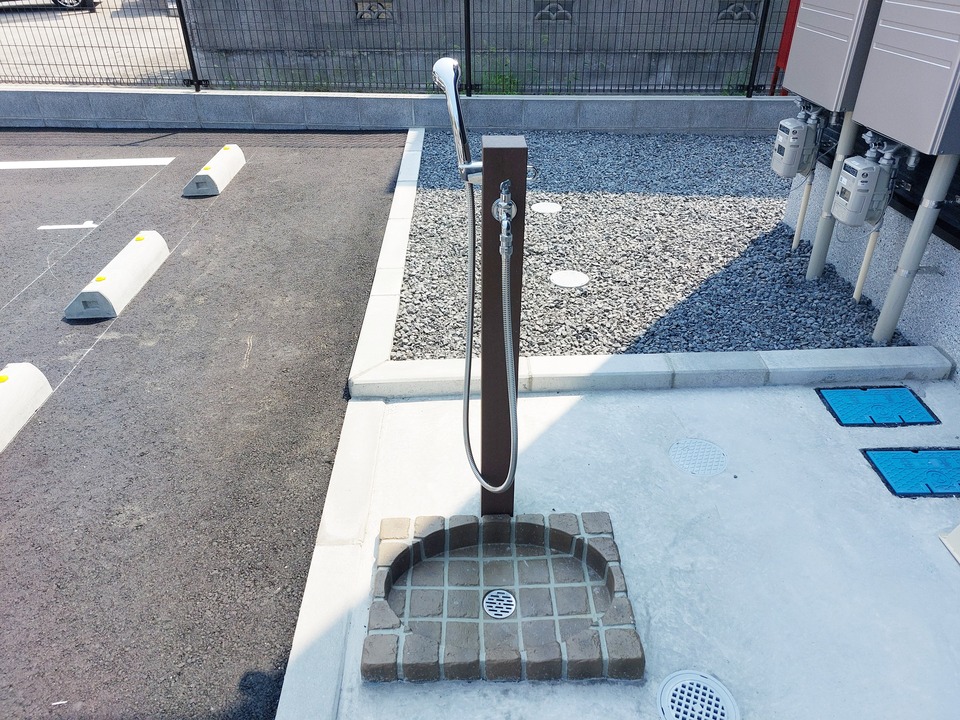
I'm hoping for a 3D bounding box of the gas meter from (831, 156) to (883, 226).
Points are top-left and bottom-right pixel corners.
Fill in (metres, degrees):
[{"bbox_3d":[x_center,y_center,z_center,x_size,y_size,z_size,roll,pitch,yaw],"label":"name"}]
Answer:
[{"bbox_3d":[1.394,-0.624,2.442,0.125,0.215,0.125,-1,32,-2],"label":"gas meter"}]

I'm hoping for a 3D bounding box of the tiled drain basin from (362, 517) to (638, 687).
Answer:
[{"bbox_3d":[0.043,0.507,1.473,0.561,0.066,0.396,-1,32,-1],"label":"tiled drain basin"}]

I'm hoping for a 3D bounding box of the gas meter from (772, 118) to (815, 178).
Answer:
[{"bbox_3d":[1.373,-0.922,2.901,0.125,0.215,0.125,-1,32,-2],"label":"gas meter"}]

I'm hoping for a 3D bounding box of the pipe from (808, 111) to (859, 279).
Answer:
[{"bbox_3d":[1.389,-0.624,2.629,0.061,0.671,0.061,-4,32,0],"label":"pipe"}]

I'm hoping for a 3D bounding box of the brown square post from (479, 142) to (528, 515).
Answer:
[{"bbox_3d":[0.043,0.002,1.437,0.081,0.923,0.081,-1,32,-2],"label":"brown square post"}]

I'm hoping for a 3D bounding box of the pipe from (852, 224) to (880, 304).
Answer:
[{"bbox_3d":[1.486,-0.368,2.557,0.027,0.312,0.027,-4,32,0],"label":"pipe"}]

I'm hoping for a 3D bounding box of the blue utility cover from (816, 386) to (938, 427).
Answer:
[{"bbox_3d":[1.262,0.153,2.122,0.313,0.020,0.205,-1,32,-2],"label":"blue utility cover"}]

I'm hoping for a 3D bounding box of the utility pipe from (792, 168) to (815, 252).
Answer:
[{"bbox_3d":[1.453,-0.666,2.989,0.027,0.362,0.027,-4,32,0],"label":"utility pipe"}]

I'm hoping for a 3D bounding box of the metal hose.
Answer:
[{"bbox_3d":[0.023,0.007,1.359,0.118,0.705,0.145,-1,32,-2],"label":"metal hose"}]

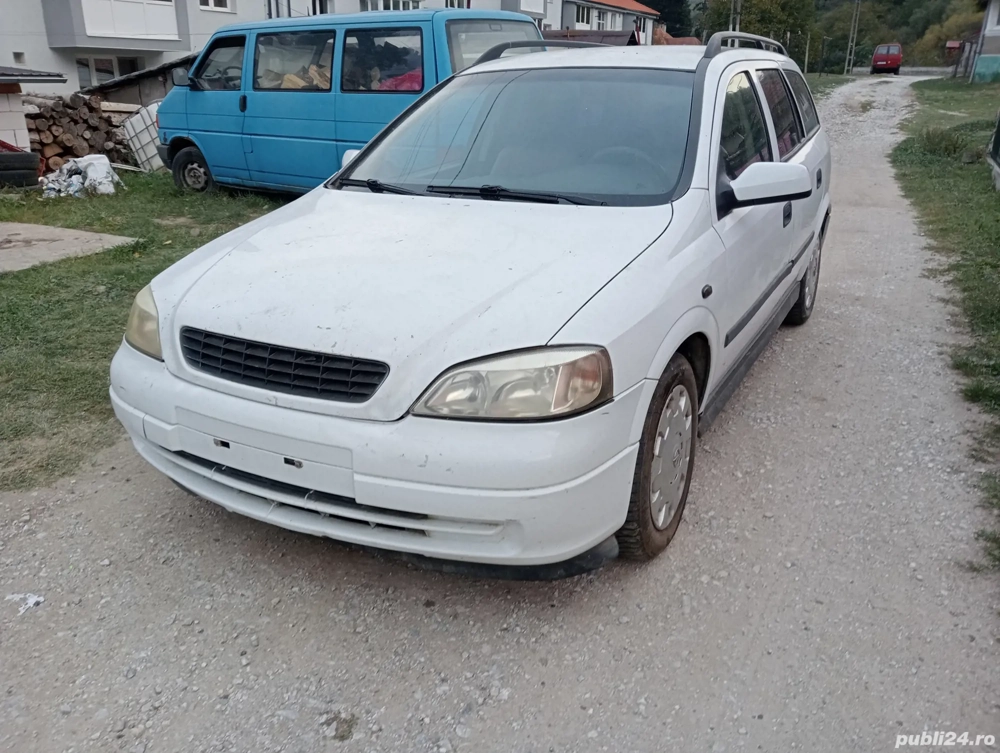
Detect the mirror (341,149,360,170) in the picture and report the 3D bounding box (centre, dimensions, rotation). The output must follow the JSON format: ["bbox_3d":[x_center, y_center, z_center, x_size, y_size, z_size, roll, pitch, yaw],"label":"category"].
[{"bbox_3d":[-0.646,-0.909,3.459,0.240,0.155,0.175,10,22,27],"label":"mirror"}]

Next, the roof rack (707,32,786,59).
[{"bbox_3d":[1.192,-1.519,3.770,0.070,0.115,1.760,10,22,27],"label":"roof rack"}]

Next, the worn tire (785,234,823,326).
[{"bbox_3d":[1.679,-0.573,4.554,0.190,0.610,0.610,10,22,27],"label":"worn tire"}]

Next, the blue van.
[{"bbox_3d":[-1.857,-2.914,9.039,4.650,1.930,1.860,14,25,34],"label":"blue van"}]

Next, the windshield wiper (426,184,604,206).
[{"bbox_3d":[0.038,-0.576,2.590,0.660,0.050,0.070,12,23,26],"label":"windshield wiper"}]

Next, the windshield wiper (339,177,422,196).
[{"bbox_3d":[-0.385,-0.646,2.821,0.550,0.050,0.070,21,29,37],"label":"windshield wiper"}]

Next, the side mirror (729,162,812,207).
[{"bbox_3d":[0.888,-0.640,2.661,0.240,0.155,0.175,10,22,27],"label":"side mirror"}]

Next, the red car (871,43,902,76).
[{"bbox_3d":[25.364,-20.729,53.097,1.690,1.830,4.200,9,22,22],"label":"red car"}]

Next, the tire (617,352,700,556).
[{"bbox_3d":[0.427,0.221,2.405,0.190,0.610,0.610,9,22,26],"label":"tire"}]

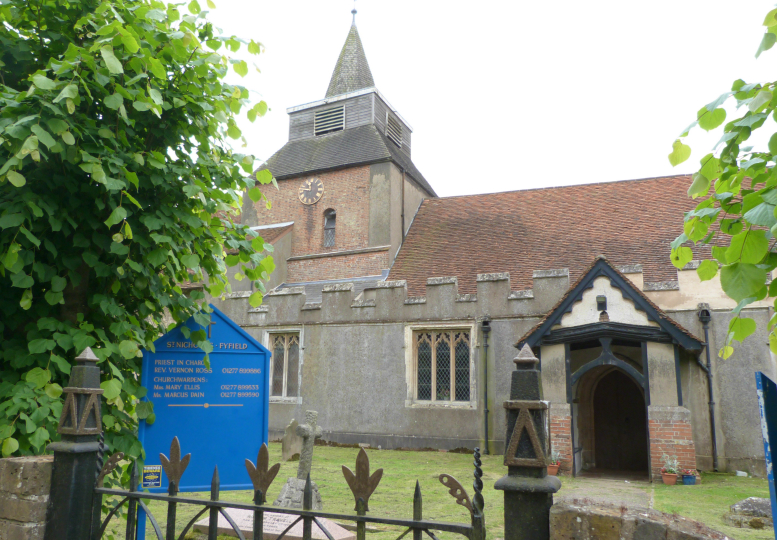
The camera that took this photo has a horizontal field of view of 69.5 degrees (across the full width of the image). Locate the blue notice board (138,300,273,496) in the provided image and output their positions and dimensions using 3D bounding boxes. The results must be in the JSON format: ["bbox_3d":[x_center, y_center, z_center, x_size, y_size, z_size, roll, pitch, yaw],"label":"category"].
[{"bbox_3d":[-1.469,1.010,4.540,1.010,1.470,0.100,1,-10,-8],"label":"blue notice board"}]

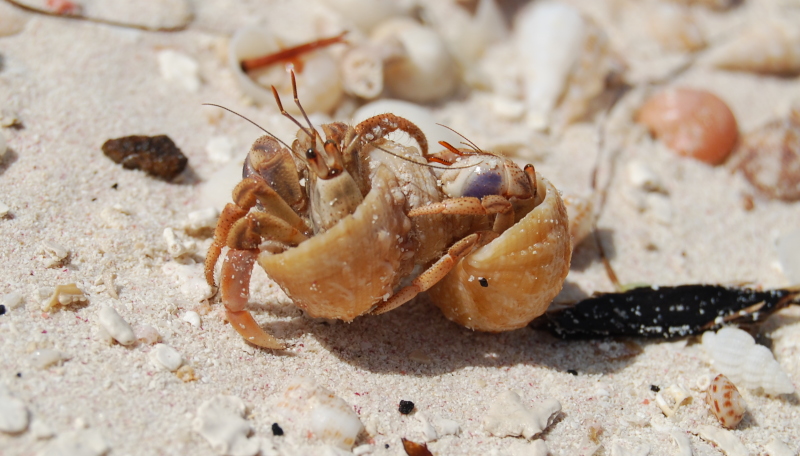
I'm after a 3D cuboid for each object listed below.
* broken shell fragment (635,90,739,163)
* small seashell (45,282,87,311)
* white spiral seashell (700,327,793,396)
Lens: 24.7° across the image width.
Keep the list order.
[{"bbox_3d":[0.067,-0.024,0.427,0.023,0.012,0.016,15,42,3],"label":"broken shell fragment"},{"bbox_3d":[-0.077,0.016,0.419,0.009,0.004,0.005,0,33,0],"label":"small seashell"},{"bbox_3d":[0.071,0.028,0.374,0.021,0.008,0.009,30,45,18],"label":"white spiral seashell"}]

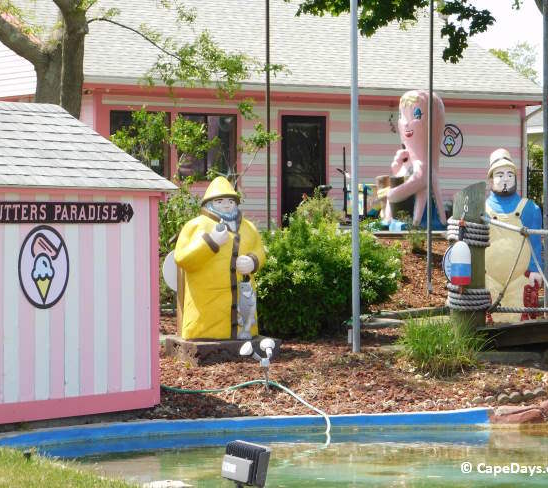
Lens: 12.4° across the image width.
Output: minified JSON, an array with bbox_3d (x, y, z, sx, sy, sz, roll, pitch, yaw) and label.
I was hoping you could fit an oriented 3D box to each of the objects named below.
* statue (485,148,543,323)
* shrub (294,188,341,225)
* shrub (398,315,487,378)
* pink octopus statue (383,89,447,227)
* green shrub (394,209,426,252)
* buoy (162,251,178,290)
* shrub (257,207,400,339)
[{"bbox_3d":[2.436,-0.071,25.500,0.620,1.793,0.500,0,1,12],"label":"statue"},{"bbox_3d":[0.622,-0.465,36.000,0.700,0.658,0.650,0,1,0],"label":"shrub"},{"bbox_3d":[1.540,0.937,23.000,0.800,0.548,0.700,0,1,0],"label":"shrub"},{"bbox_3d":[2.434,-1.488,43.300,1.000,2.374,1.000,0,1,38],"label":"pink octopus statue"},{"bbox_3d":[1.979,-0.181,36.500,0.430,0.609,0.420,0,1,0],"label":"green shrub"},{"bbox_3d":[-0.865,0.264,24.600,0.400,0.420,0.360,0,1,0],"label":"buoy"},{"bbox_3d":[0.540,0.304,25.900,1.520,1.338,1.400,0,1,0],"label":"shrub"}]

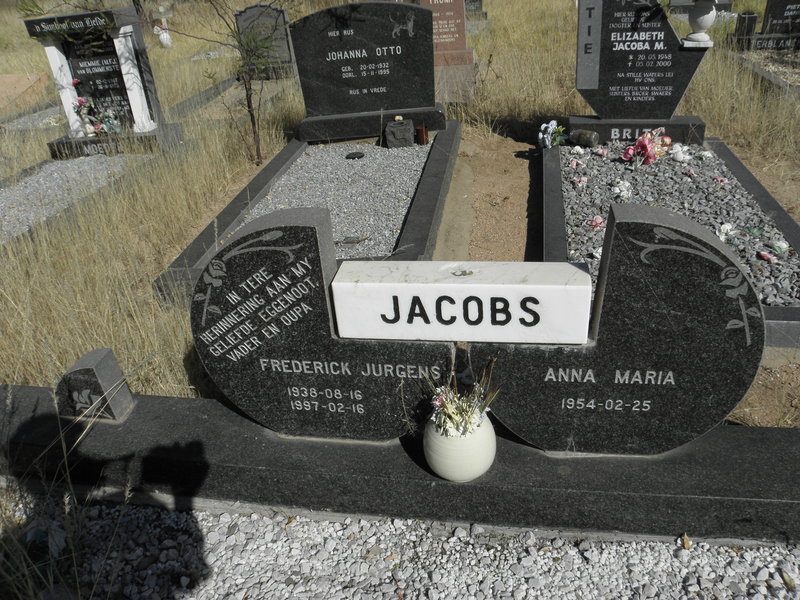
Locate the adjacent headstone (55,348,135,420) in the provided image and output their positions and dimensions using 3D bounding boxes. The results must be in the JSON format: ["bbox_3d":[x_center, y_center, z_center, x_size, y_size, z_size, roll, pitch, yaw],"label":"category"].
[{"bbox_3d":[-0.850,0.228,1.629,0.171,0.174,0.079,1,32,12],"label":"adjacent headstone"}]

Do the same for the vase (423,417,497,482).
[{"bbox_3d":[0.130,0.311,1.329,0.161,0.144,0.161,1,32,12],"label":"vase"}]

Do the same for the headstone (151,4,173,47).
[{"bbox_3d":[-4.239,-4.914,10.769,0.290,0.700,0.120,1,32,12],"label":"headstone"}]

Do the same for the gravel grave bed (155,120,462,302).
[{"bbox_3d":[-0.319,-0.603,3.366,1.118,0.130,2.290,-1,31,9],"label":"gravel grave bed"}]

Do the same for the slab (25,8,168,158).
[{"bbox_3d":[-2.350,-1.662,4.630,0.900,1.030,0.350,1,32,12],"label":"slab"}]

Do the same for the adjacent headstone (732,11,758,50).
[{"bbox_3d":[3.332,-2.588,5.795,0.180,0.290,0.180,1,32,12],"label":"adjacent headstone"}]

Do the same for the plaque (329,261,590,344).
[{"bbox_3d":[0.127,0.002,1.261,0.517,0.133,0.098,1,32,12],"label":"plaque"}]

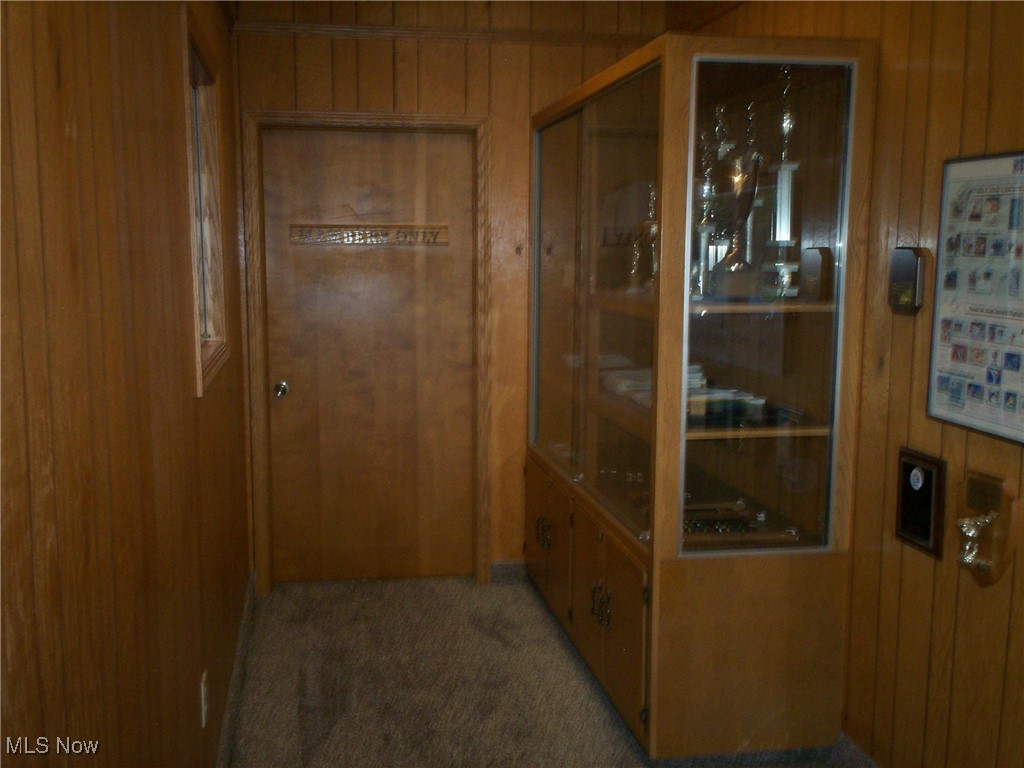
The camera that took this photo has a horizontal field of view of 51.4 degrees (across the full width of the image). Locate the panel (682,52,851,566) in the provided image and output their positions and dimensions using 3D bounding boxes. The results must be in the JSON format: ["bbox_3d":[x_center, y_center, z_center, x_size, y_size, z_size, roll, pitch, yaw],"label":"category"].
[{"bbox_3d":[0.714,-0.198,3.009,0.461,1.390,0.018,-1,7,-10],"label":"panel"}]

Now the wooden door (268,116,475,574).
[{"bbox_3d":[-0.622,-0.106,4.769,0.920,2.012,0.045,-1,7,-10],"label":"wooden door"}]

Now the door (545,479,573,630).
[{"bbox_3d":[0.194,0.663,4.283,0.020,0.524,0.453,-1,7,-10],"label":"door"}]

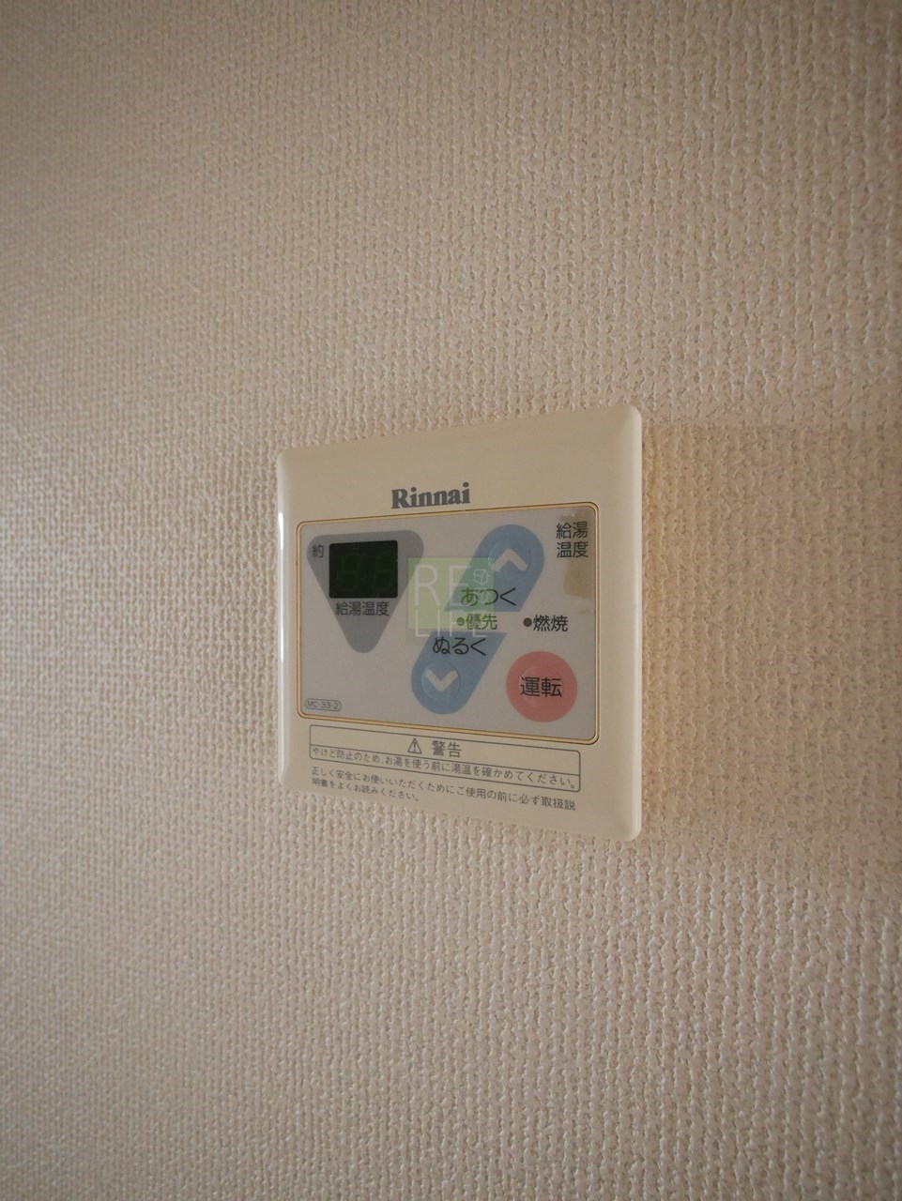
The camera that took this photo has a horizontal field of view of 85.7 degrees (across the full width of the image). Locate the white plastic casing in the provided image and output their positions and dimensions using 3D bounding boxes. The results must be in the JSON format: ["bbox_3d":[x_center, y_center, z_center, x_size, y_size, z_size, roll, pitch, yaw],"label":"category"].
[{"bbox_3d":[-0.003,0.006,0.158,0.120,0.120,0.018,0,0,20],"label":"white plastic casing"}]

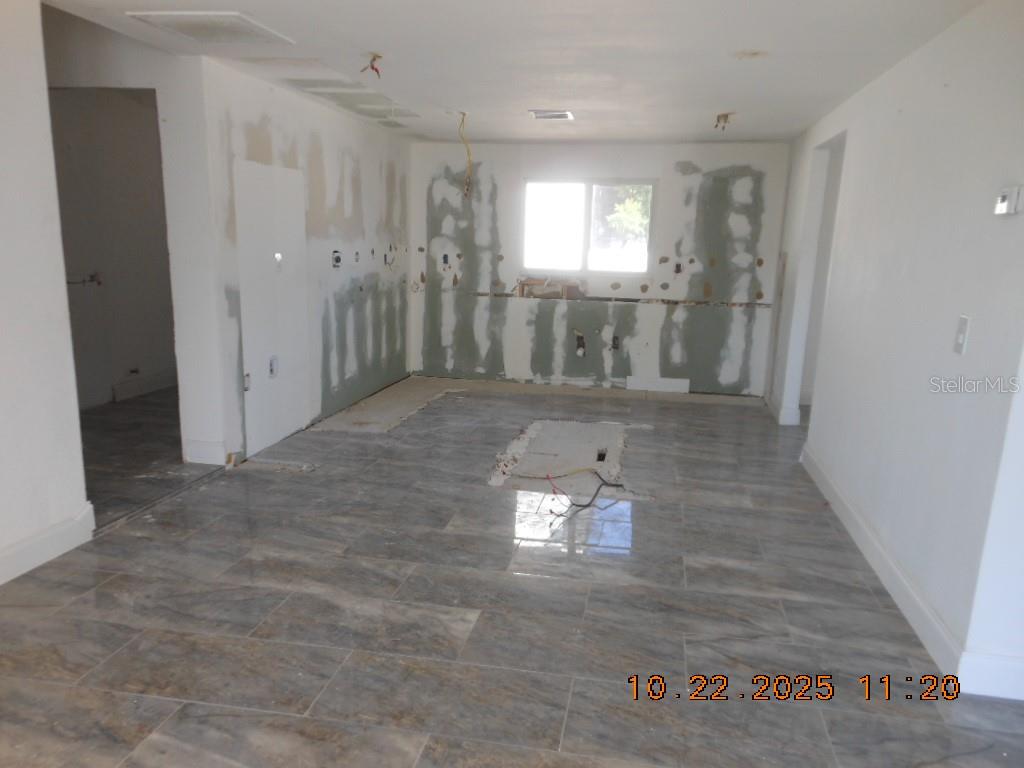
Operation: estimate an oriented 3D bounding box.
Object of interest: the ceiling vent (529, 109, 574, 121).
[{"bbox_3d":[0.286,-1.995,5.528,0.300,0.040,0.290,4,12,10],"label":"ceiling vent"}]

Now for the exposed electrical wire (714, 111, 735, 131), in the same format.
[{"bbox_3d":[1.517,-1.866,5.292,0.120,0.110,0.110,4,12,10],"label":"exposed electrical wire"}]

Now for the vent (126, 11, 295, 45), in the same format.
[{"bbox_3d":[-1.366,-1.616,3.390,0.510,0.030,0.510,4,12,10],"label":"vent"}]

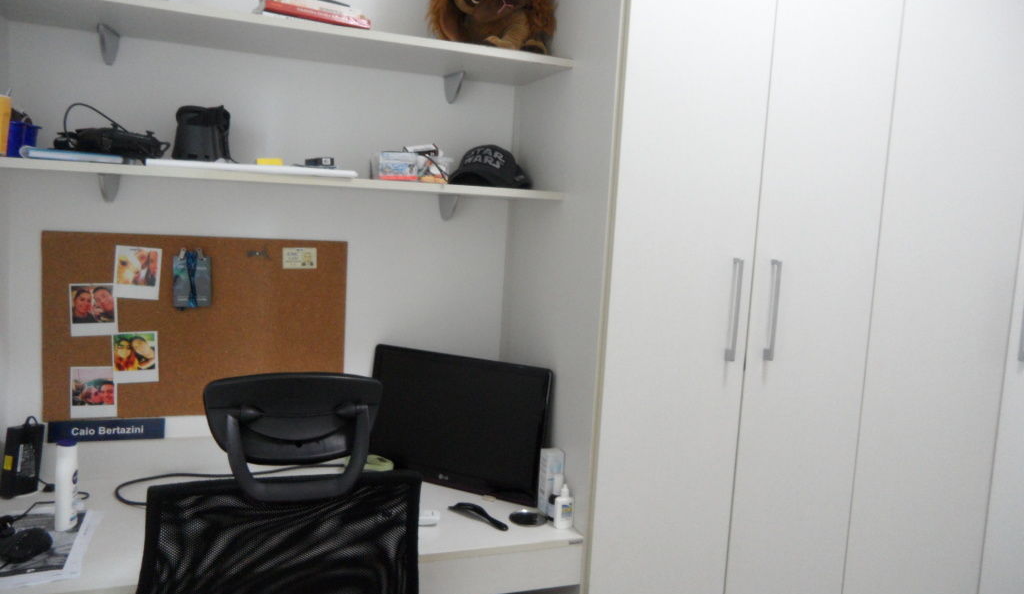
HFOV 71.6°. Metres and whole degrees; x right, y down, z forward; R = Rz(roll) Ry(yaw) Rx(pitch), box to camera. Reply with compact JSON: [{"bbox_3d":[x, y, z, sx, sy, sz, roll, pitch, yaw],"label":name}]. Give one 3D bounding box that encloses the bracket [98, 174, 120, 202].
[{"bbox_3d":[-0.908,-0.249,1.602,0.034,0.066,0.078,1,6,-20],"label":"bracket"}]

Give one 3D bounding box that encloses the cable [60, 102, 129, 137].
[{"bbox_3d":[-0.845,-0.361,1.449,0.120,0.065,0.050,1,6,-20],"label":"cable"}]

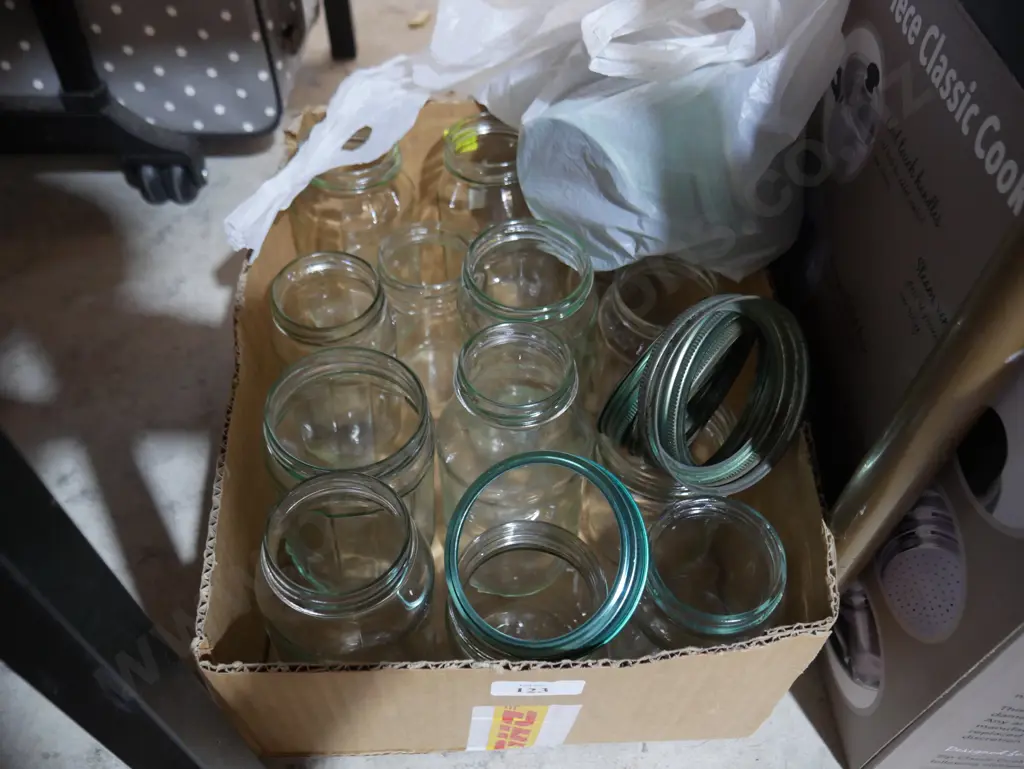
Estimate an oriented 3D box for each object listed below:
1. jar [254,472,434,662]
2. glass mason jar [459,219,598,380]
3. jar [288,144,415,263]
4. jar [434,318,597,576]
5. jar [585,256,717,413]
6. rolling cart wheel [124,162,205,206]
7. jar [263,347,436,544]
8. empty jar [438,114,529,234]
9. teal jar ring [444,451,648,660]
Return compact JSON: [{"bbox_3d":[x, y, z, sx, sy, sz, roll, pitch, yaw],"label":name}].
[{"bbox_3d":[-0.086,0.121,0.445,0.089,0.170,0.089,3,50,-4],"label":"jar"},{"bbox_3d":[0.009,-0.023,0.570,0.091,0.164,0.091,0,52,0],"label":"glass mason jar"},{"bbox_3d":[-0.103,-0.116,0.594,0.084,0.123,0.084,0,49,0],"label":"jar"},{"bbox_3d":[0.002,0.047,0.501,0.092,0.179,0.092,0,50,0],"label":"jar"},{"bbox_3d":[0.097,-0.012,0.573,0.083,0.147,0.083,-1,51,2],"label":"jar"},{"bbox_3d":[-0.295,-0.177,0.703,0.057,0.049,0.048,-9,50,-8],"label":"rolling cart wheel"},{"bbox_3d":[-0.097,0.059,0.512,0.100,0.147,0.100,3,50,-4],"label":"jar"},{"bbox_3d":[-0.017,-0.132,0.609,0.070,0.121,0.070,0,49,0],"label":"empty jar"},{"bbox_3d":[0.015,0.080,0.392,0.095,0.016,0.095,-4,78,20],"label":"teal jar ring"}]

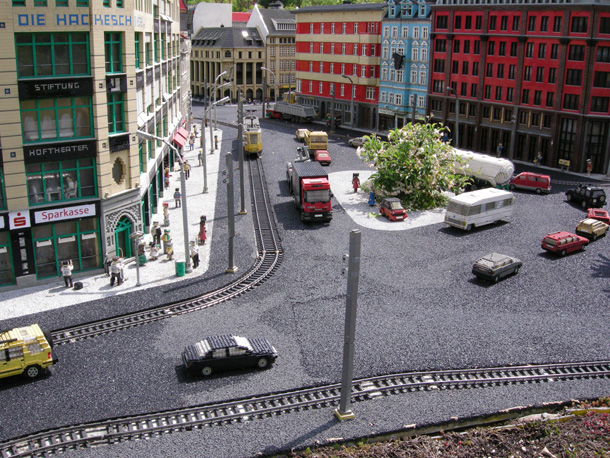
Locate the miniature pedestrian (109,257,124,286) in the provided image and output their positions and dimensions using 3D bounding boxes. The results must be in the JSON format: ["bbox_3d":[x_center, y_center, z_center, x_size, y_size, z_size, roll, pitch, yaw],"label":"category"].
[{"bbox_3d":[-0.619,0.137,2.068,0.046,0.097,0.035,3,16,5],"label":"miniature pedestrian"}]

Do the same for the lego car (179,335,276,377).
[{"bbox_3d":[-0.183,0.309,1.573,0.230,0.066,0.080,-4,17,-17],"label":"lego car"}]

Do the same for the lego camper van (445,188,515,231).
[{"bbox_3d":[0.805,-0.100,2.928,0.330,0.132,0.118,-11,21,-37],"label":"lego camper van"}]

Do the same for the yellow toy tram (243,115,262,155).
[{"bbox_3d":[-0.394,-0.686,4.747,0.117,0.180,0.800,-1,17,-6],"label":"yellow toy tram"}]

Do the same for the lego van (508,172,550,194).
[{"bbox_3d":[1.275,-0.264,3.605,0.210,0.092,0.090,4,17,9],"label":"lego van"}]

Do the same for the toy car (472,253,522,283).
[{"bbox_3d":[0.691,0.130,2.266,0.190,0.056,0.081,-13,22,-40],"label":"toy car"}]

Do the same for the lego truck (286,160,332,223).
[{"bbox_3d":[0.030,-0.189,3.066,0.130,0.190,0.443,-1,17,-7],"label":"lego truck"}]

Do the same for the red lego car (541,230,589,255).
[{"bbox_3d":[1.046,0.052,2.546,0.195,0.063,0.078,-10,20,-34],"label":"red lego car"}]

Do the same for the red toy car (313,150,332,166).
[{"bbox_3d":[0.125,-0.483,4.292,0.088,0.067,0.200,-1,17,-9],"label":"red toy car"}]

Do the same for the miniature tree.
[{"bbox_3d":[0.593,-0.377,3.388,0.590,0.395,0.560,1,16,0],"label":"miniature tree"}]

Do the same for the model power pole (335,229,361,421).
[{"bbox_3d":[0.091,0.212,1.370,0.035,0.437,0.039,-7,19,-24],"label":"model power pole"}]

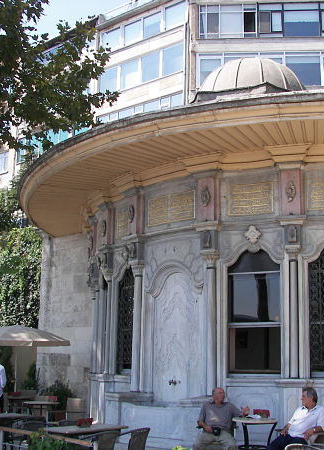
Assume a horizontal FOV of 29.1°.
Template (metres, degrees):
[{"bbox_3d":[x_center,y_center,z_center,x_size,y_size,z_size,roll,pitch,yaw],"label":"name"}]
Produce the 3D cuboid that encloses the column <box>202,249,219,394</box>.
[{"bbox_3d":[0.889,1.724,11.261,0.280,2.598,0.260,1,-12,0],"label":"column"}]

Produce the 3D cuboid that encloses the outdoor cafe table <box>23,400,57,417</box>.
[{"bbox_3d":[-2.129,3.486,10.869,0.660,0.740,0.660,1,-12,0],"label":"outdoor cafe table"}]

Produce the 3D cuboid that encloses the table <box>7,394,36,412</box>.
[{"bbox_3d":[-2.733,3.715,12.031,0.660,0.740,0.660,1,-12,0],"label":"table"}]

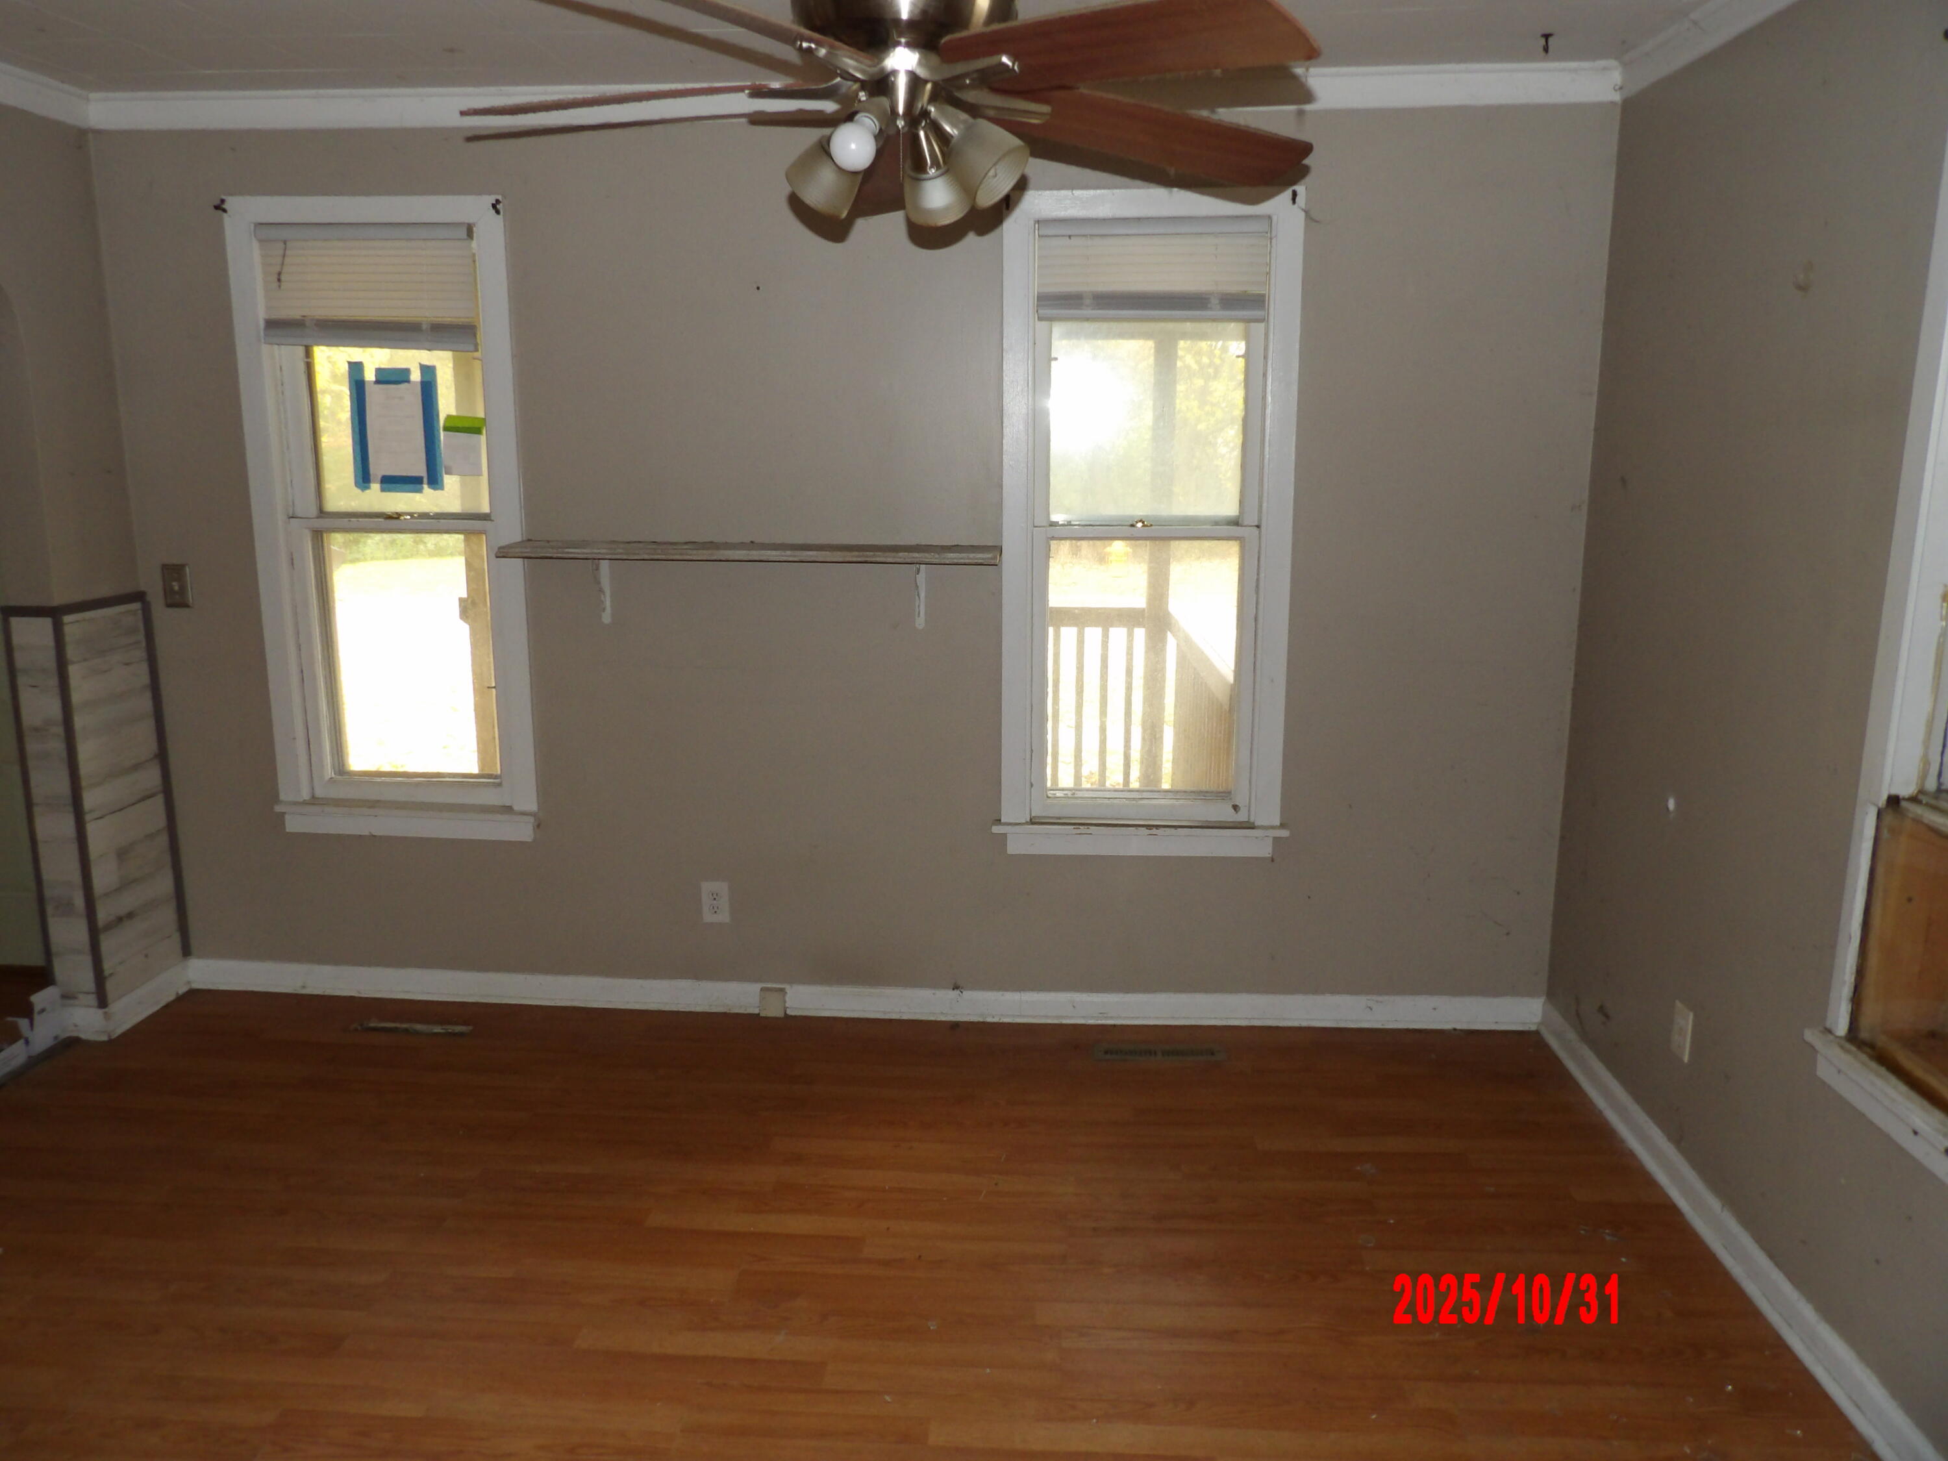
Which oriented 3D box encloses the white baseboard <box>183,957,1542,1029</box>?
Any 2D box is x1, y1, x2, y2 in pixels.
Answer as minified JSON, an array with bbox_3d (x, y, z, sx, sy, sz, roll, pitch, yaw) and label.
[{"bbox_3d":[-0.375,0.740,3.746,3.787,0.080,0.018,1,11,4],"label":"white baseboard"}]

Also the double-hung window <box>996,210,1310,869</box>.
[{"bbox_3d":[0.441,-0.498,3.461,0.745,1.675,0.120,1,11,4],"label":"double-hung window"}]

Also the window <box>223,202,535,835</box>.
[{"bbox_3d":[-1.547,-0.530,3.607,0.745,1.675,0.120,1,11,4],"label":"window"}]

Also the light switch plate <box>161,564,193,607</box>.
[{"bbox_3d":[-2.164,-0.389,3.660,0.071,0.115,0.015,1,11,4],"label":"light switch plate"}]

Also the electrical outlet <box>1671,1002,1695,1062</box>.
[{"bbox_3d":[1.478,0.629,2.820,0.008,0.116,0.072,1,11,4],"label":"electrical outlet"}]

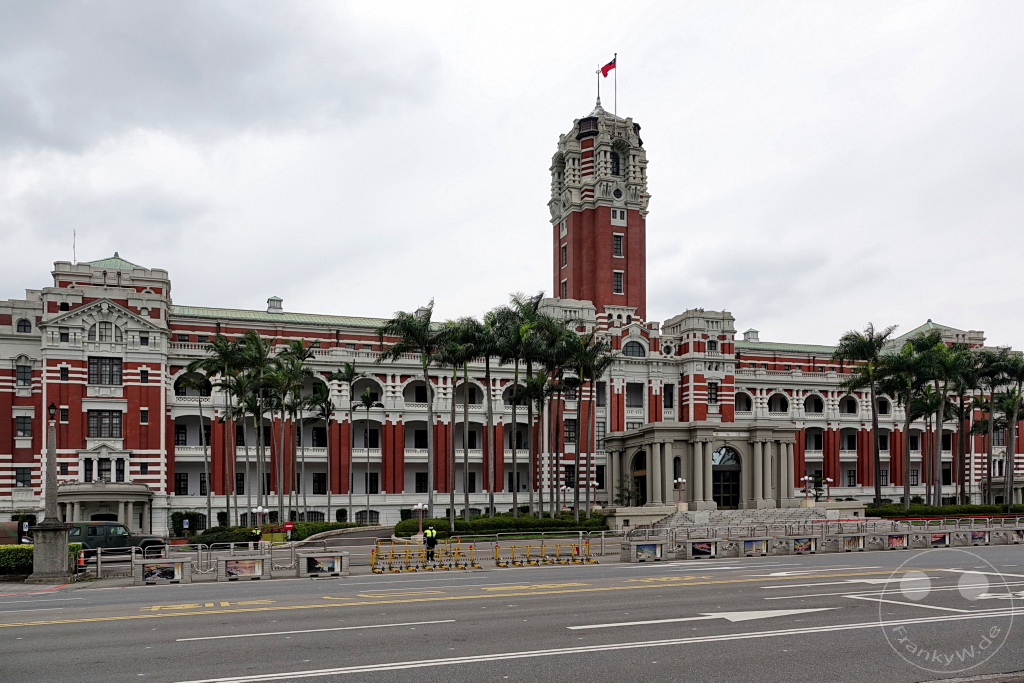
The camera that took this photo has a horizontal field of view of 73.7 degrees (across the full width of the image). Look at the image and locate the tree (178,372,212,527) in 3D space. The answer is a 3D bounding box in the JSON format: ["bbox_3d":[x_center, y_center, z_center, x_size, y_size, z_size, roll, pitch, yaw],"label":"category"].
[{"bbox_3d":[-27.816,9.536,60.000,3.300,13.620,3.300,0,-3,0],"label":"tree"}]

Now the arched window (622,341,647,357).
[{"bbox_3d":[15.611,0.892,87.000,3.300,2.050,0.400,1,-3,-18],"label":"arched window"}]

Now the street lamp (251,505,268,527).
[{"bbox_3d":[-20.342,14.904,55.000,1.329,3.223,1.329,1,-5,-18],"label":"street lamp"}]

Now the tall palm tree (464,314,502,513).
[{"bbox_3d":[-2.938,7.670,68.000,4.200,20.720,4.200,0,-3,0],"label":"tall palm tree"}]

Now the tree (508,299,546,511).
[{"bbox_3d":[1.326,5.799,63.000,3.700,21.057,3.700,-1,-8,0],"label":"tree"}]

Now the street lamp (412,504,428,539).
[{"bbox_3d":[-7.508,14.697,56.000,1.350,3.050,1.350,2,-8,-19],"label":"street lamp"}]

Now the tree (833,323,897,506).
[{"bbox_3d":[42.081,8.894,81.500,6.800,22.320,6.800,0,-3,0],"label":"tree"}]

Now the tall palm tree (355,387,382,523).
[{"bbox_3d":[-14.181,11.433,67.000,2.846,13.641,2.846,1,-5,-18],"label":"tall palm tree"}]

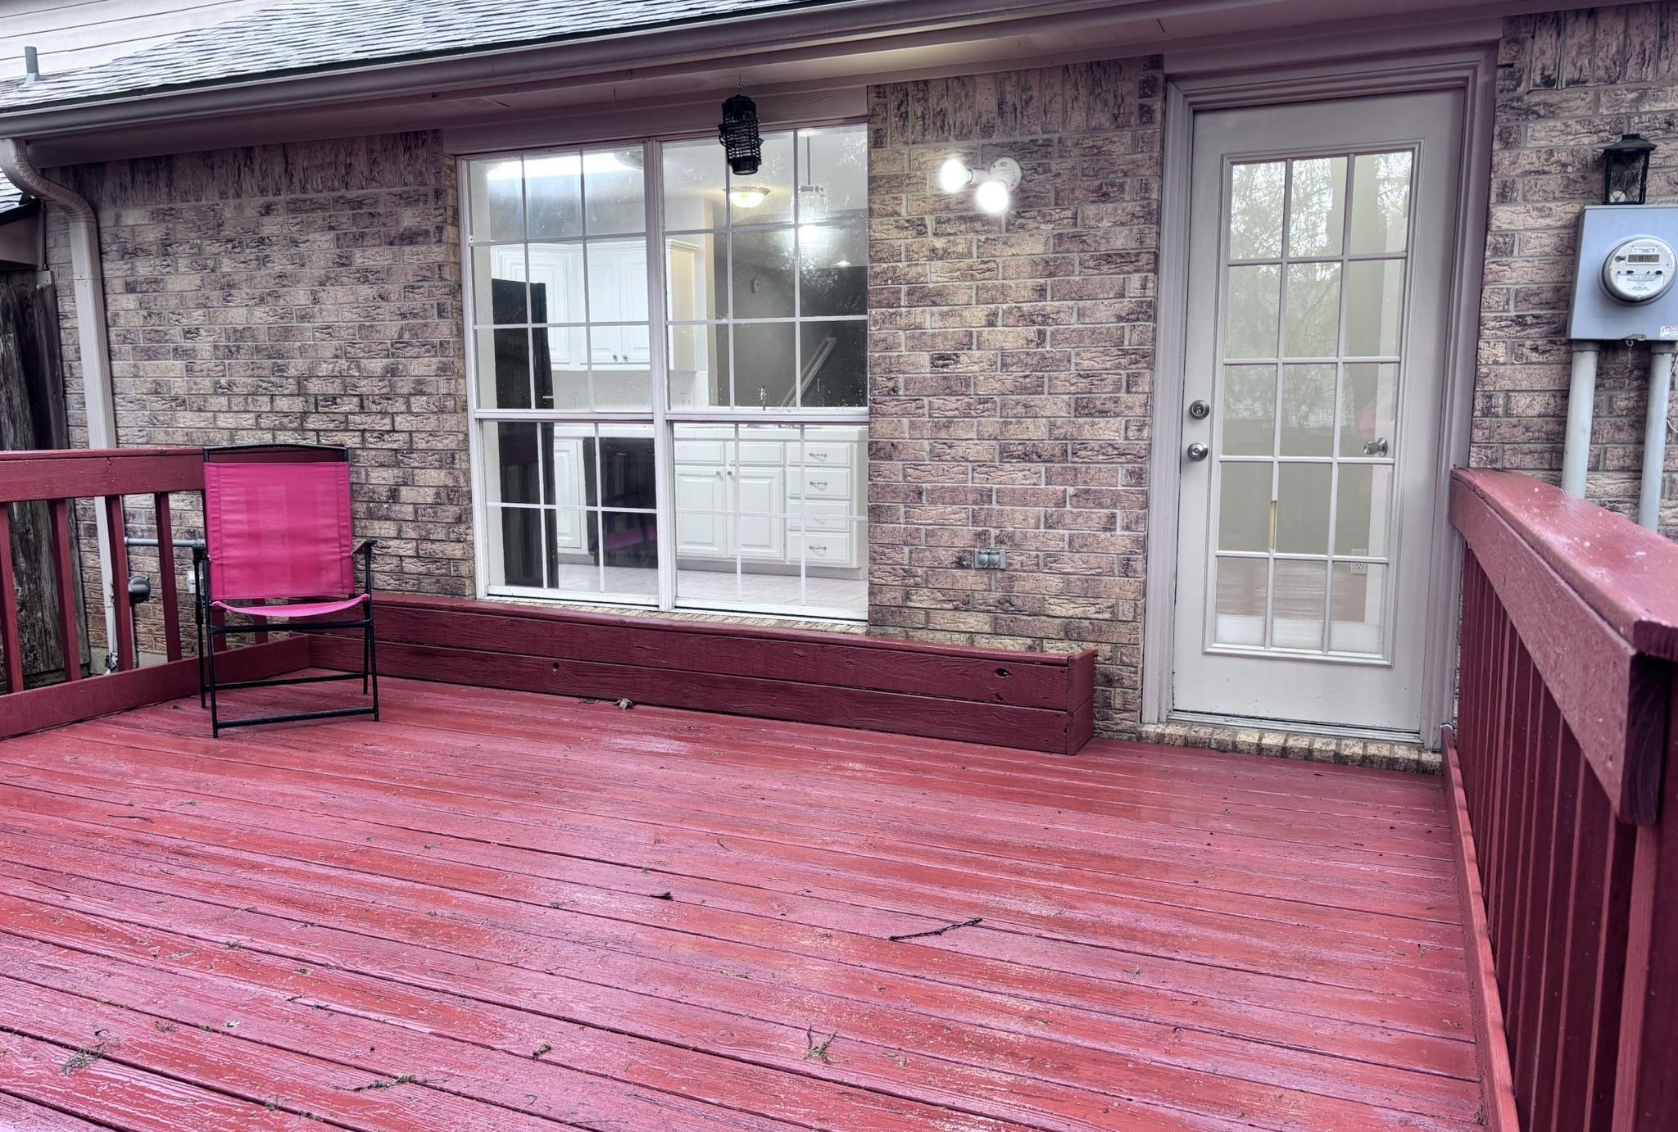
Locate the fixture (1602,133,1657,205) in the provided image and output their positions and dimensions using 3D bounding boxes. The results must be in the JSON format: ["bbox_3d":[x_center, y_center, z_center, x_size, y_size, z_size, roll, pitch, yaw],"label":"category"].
[{"bbox_3d":[2.184,-1.096,3.495,0.135,0.199,0.135,3,8,23],"label":"fixture"}]

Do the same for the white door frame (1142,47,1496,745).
[{"bbox_3d":[1.485,-0.489,4.018,0.931,2.093,0.138,3,8,23],"label":"white door frame"}]

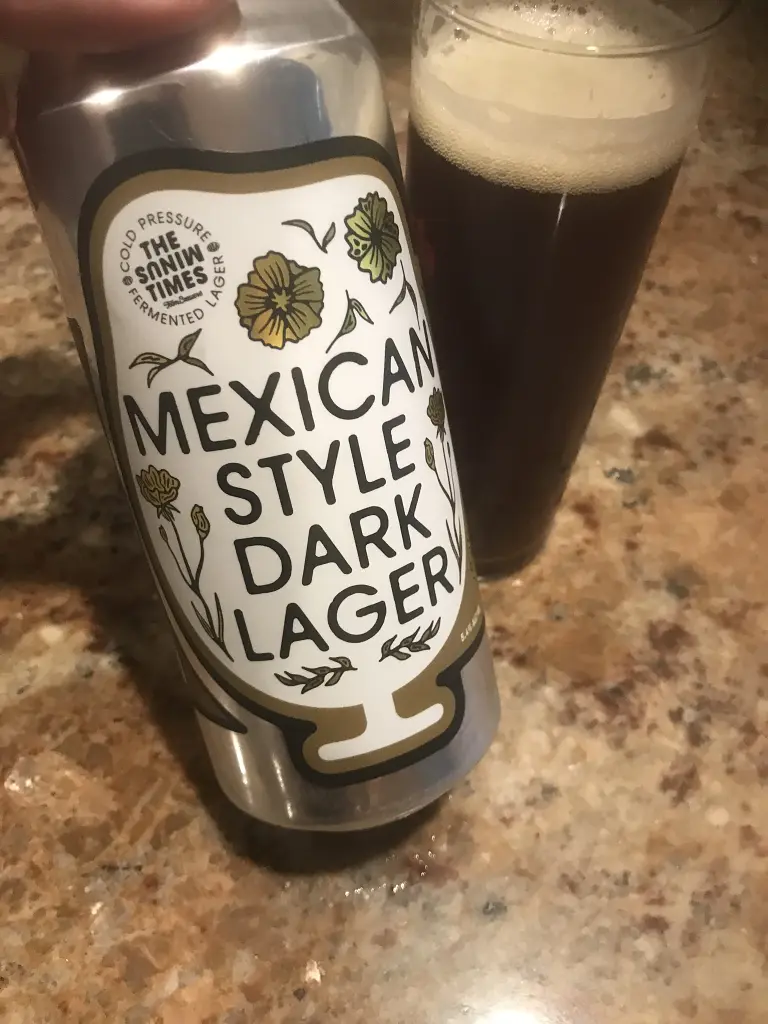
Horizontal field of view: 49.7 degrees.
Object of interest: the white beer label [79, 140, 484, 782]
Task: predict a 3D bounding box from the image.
[{"bbox_3d":[-0.012,-0.005,0.149,0.061,0.115,0.021,-17,20,-13],"label":"white beer label"}]

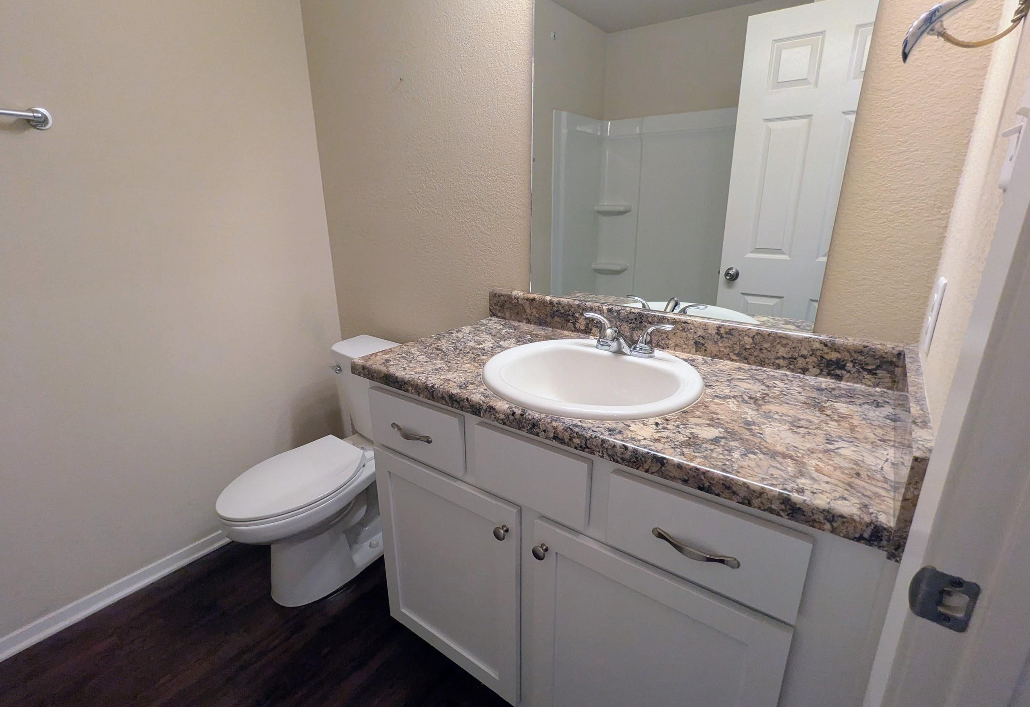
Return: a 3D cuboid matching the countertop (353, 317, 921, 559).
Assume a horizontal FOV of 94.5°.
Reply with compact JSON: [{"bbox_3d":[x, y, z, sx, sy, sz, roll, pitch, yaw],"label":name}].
[{"bbox_3d":[0.185,0.060,1.044,1.050,0.040,0.529,13,22,35],"label":"countertop"}]

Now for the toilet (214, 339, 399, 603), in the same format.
[{"bbox_3d":[-0.656,0.412,1.693,0.437,0.754,0.719,13,22,35],"label":"toilet"}]

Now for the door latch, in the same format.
[{"bbox_3d":[0.408,0.231,0.453,0.047,0.057,0.010,13,22,35],"label":"door latch"}]

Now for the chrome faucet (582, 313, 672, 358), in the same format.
[{"bbox_3d":[0.246,-0.037,1.105,0.229,0.084,0.136,13,22,35],"label":"chrome faucet"}]

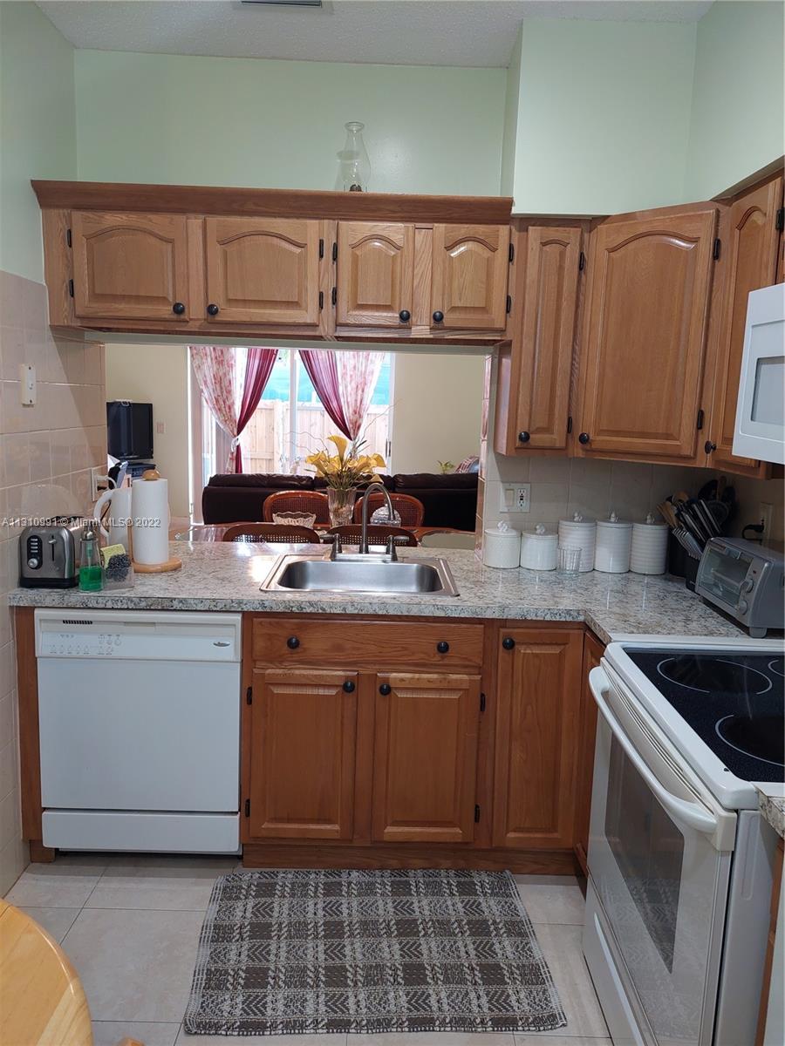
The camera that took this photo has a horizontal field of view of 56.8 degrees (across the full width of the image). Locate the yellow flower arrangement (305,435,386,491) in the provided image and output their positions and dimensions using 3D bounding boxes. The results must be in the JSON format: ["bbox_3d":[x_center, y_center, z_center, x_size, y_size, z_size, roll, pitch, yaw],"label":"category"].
[{"bbox_3d":[-0.252,-0.322,3.920,0.430,0.290,0.380,2,9,0],"label":"yellow flower arrangement"}]

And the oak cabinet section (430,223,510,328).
[{"bbox_3d":[0.246,-0.795,2.434,0.244,0.319,0.300,2,8,0],"label":"oak cabinet section"}]

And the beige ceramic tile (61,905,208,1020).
[{"bbox_3d":[-0.714,1.188,1.959,0.405,0.010,0.390,2,10,0],"label":"beige ceramic tile"}]

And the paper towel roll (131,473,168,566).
[{"bbox_3d":[-0.830,-0.014,2.486,0.122,0.295,0.122,2,10,0],"label":"paper towel roll"}]

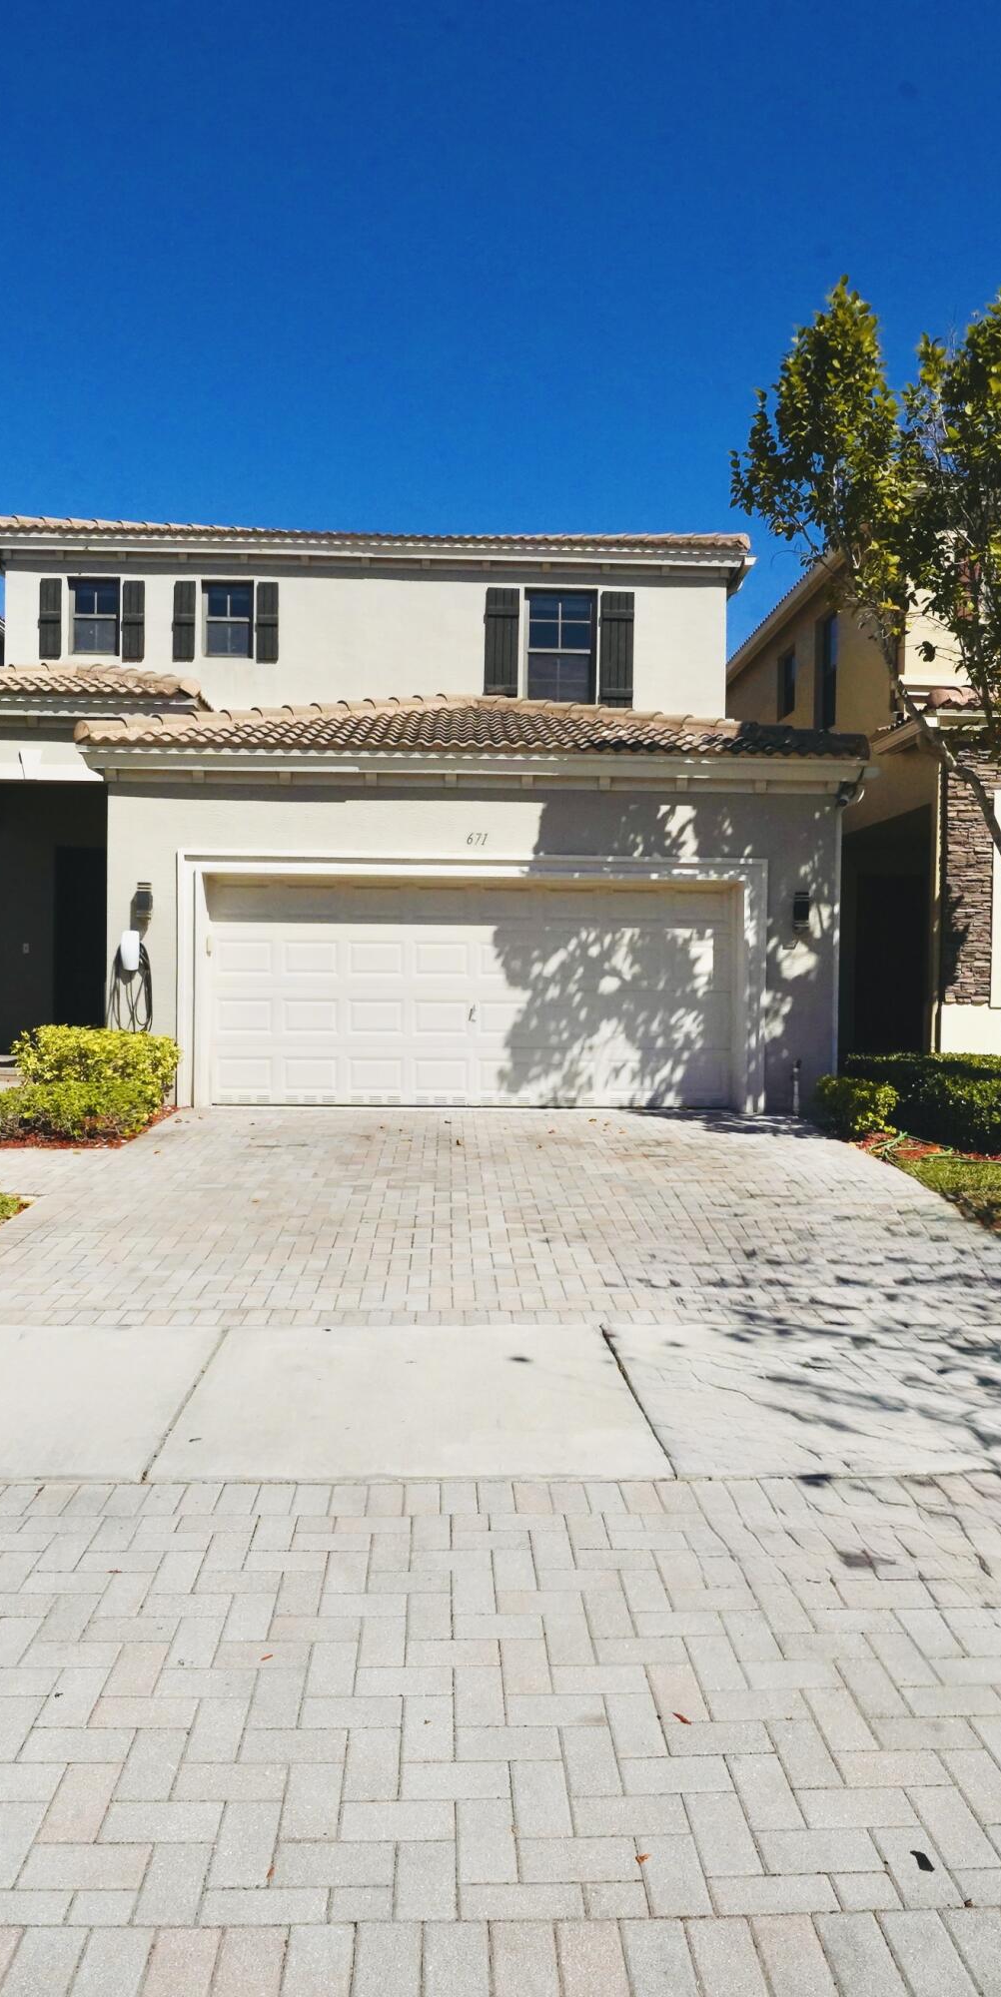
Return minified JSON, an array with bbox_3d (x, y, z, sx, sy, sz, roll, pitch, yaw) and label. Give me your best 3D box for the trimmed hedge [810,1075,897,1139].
[{"bbox_3d":[2.900,0.909,9.870,0.630,0.480,0.600,1,1,-4],"label":"trimmed hedge"}]

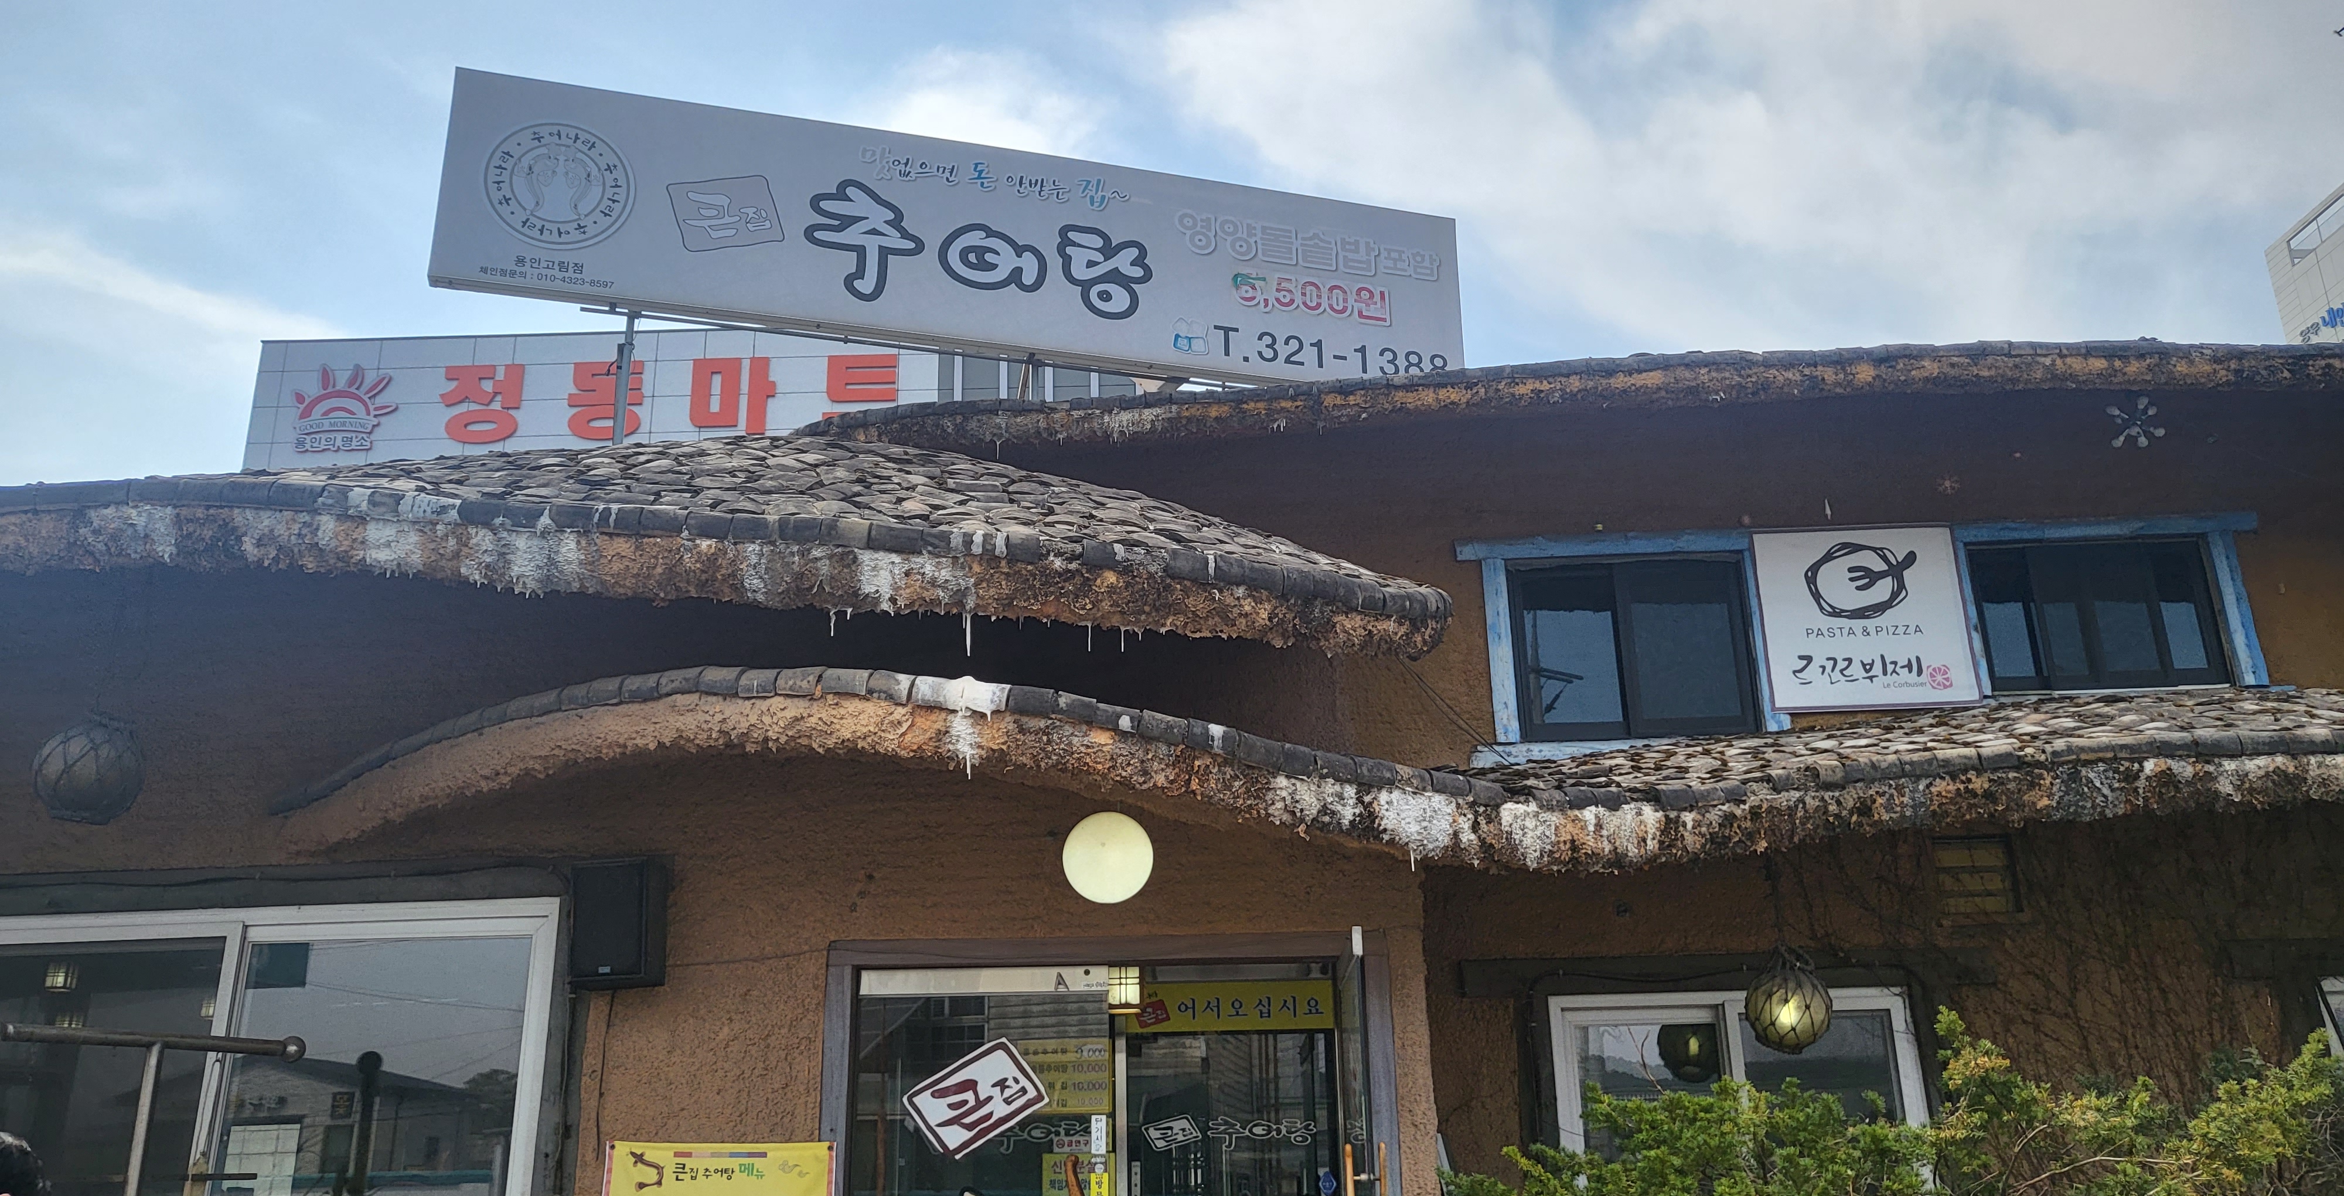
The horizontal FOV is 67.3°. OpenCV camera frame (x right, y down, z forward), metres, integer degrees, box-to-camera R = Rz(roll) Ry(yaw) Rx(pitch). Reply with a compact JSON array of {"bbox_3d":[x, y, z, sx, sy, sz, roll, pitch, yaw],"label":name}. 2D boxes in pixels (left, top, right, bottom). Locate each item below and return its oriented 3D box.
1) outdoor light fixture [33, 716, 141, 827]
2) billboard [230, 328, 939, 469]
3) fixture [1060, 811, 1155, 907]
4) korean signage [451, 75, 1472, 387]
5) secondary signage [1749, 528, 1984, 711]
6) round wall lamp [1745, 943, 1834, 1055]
[{"bbox_3d":[-3.351,0.535,5.442,0.306,0.321,0.306,-1,-20,1],"label":"outdoor light fixture"},{"bbox_3d":[-8.481,-2.705,25.905,10.117,2.522,0.300,-2,-20,2],"label":"billboard"},{"bbox_3d":[-0.227,0.910,6.140,0.316,0.319,0.316,-1,-20,1],"label":"fixture"},{"bbox_3d":[-1.094,-2.047,10.441,6.017,1.312,0.170,5,-20,-15],"label":"korean signage"},{"bbox_3d":[2.873,0.084,7.315,0.833,0.783,0.050,-2,-20,3],"label":"secondary signage"},{"bbox_3d":[2.101,1.368,5.993,0.284,0.376,0.284,-2,-20,2],"label":"round wall lamp"}]

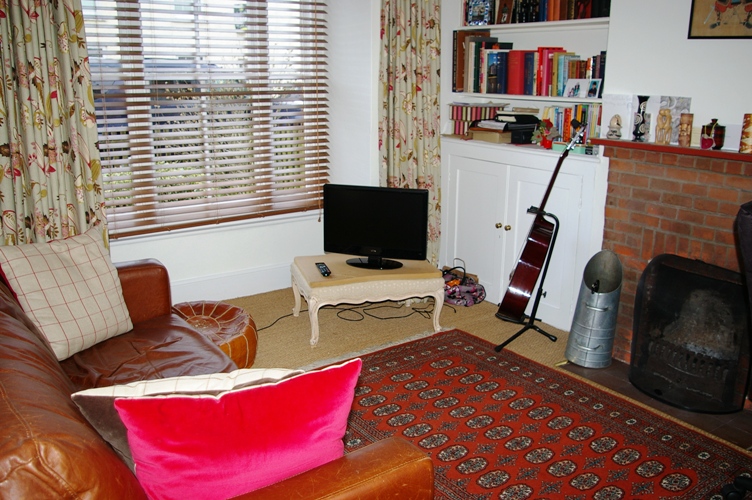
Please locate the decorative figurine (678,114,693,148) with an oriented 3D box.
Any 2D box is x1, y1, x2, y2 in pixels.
[{"bbox_3d":[1.247,-0.478,2.592,0.053,0.132,0.050,13,20,38],"label":"decorative figurine"}]

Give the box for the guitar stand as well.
[{"bbox_3d":[0.772,0.121,3.256,0.330,0.670,0.400,5,17,18],"label":"guitar stand"}]

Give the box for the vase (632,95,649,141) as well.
[{"bbox_3d":[1.124,-0.555,2.745,0.060,0.190,0.055,12,20,36],"label":"vase"}]

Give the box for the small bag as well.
[{"bbox_3d":[0.519,0.195,3.803,0.200,0.220,0.280,-11,19,-34],"label":"small bag"}]

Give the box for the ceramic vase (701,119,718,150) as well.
[{"bbox_3d":[1.341,-0.460,2.570,0.084,0.124,0.084,-10,19,-36],"label":"ceramic vase"}]

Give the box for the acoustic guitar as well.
[{"bbox_3d":[0.840,-0.120,3.164,0.125,1.030,0.385,21,21,12],"label":"acoustic guitar"}]

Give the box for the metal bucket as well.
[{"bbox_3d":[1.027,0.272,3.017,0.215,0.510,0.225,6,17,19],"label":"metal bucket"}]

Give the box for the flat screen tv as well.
[{"bbox_3d":[-0.005,-0.127,3.405,0.572,0.414,0.190,4,16,15],"label":"flat screen tv"}]

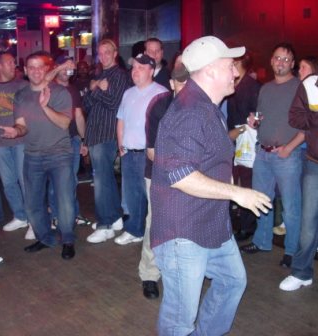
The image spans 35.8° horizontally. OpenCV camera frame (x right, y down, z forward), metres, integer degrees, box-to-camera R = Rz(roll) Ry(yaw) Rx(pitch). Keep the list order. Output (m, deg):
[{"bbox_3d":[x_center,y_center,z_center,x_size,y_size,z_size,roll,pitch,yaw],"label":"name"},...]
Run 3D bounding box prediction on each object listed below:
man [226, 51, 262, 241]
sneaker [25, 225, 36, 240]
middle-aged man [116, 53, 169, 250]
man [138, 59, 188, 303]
[{"bbox_3d":[0.784,-0.188,4.561,0.500,1.750,0.380,10,15,40],"label":"man"},{"bbox_3d":[-1.230,0.599,4.780,0.110,0.120,0.290,-2,12,-8],"label":"sneaker"},{"bbox_3d":[-0.151,-0.167,4.508,0.510,1.730,0.340,5,13,24],"label":"middle-aged man"},{"bbox_3d":[0.101,0.071,3.440,0.540,1.690,0.360,-1,12,-6],"label":"man"}]

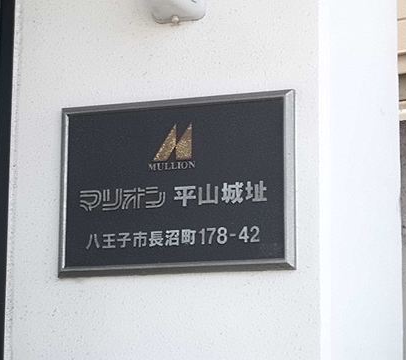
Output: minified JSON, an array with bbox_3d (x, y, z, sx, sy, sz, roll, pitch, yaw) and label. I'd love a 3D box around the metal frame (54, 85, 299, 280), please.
[{"bbox_3d":[-0.063,0.009,3.197,0.520,0.364,0.025,-4,-11,20],"label":"metal frame"}]

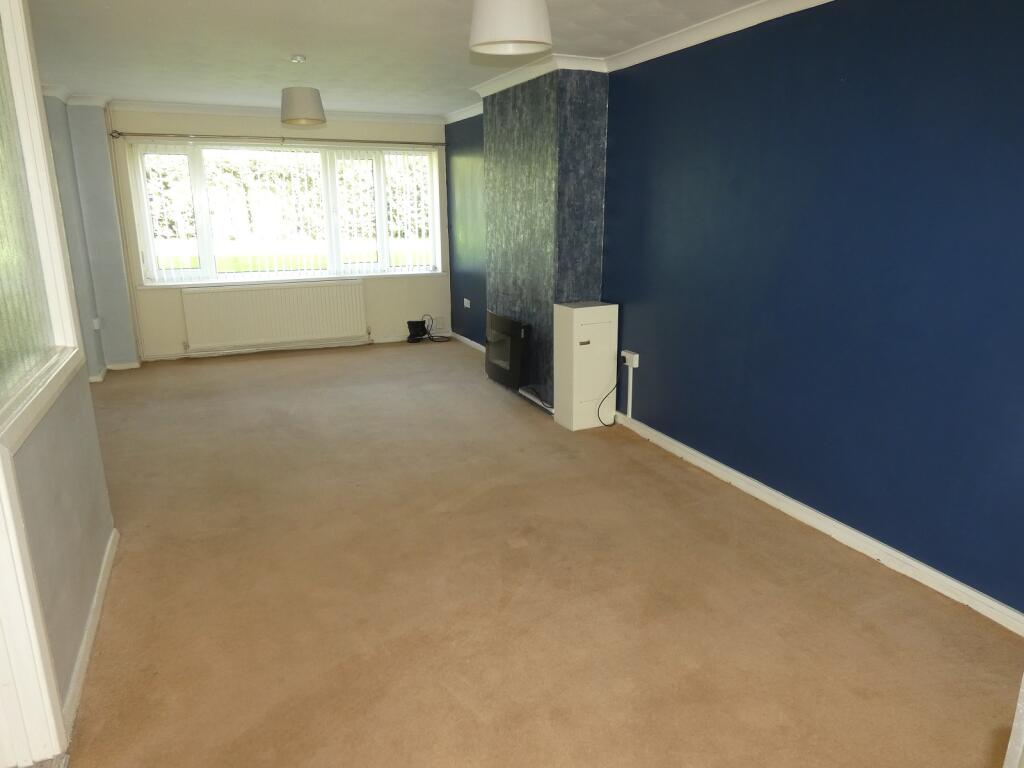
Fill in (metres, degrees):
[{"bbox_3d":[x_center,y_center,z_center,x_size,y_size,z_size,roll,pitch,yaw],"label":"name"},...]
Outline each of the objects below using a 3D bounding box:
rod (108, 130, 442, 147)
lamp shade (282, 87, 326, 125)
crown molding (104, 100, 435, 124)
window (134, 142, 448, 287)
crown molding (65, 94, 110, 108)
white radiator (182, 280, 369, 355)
[{"bbox_3d":[-2.196,-2.443,6.538,3.180,0.070,0.080,-7,17,-24],"label":"rod"},{"bbox_3d":[-1.377,-1.826,4.275,0.280,0.200,0.280,-7,17,-24],"label":"lamp shade"},{"bbox_3d":[-2.189,-2.698,6.501,3.210,0.085,0.085,-7,17,-24],"label":"crown molding"},{"bbox_3d":[-2.188,-1.782,6.829,3.020,1.330,0.085,-7,17,-24],"label":"window"},{"bbox_3d":[-3.728,-2.478,5.710,0.330,0.085,0.085,-7,17,-24],"label":"crown molding"},{"bbox_3d":[-2.436,-0.740,6.869,1.790,0.590,0.085,-7,17,-24],"label":"white radiator"}]

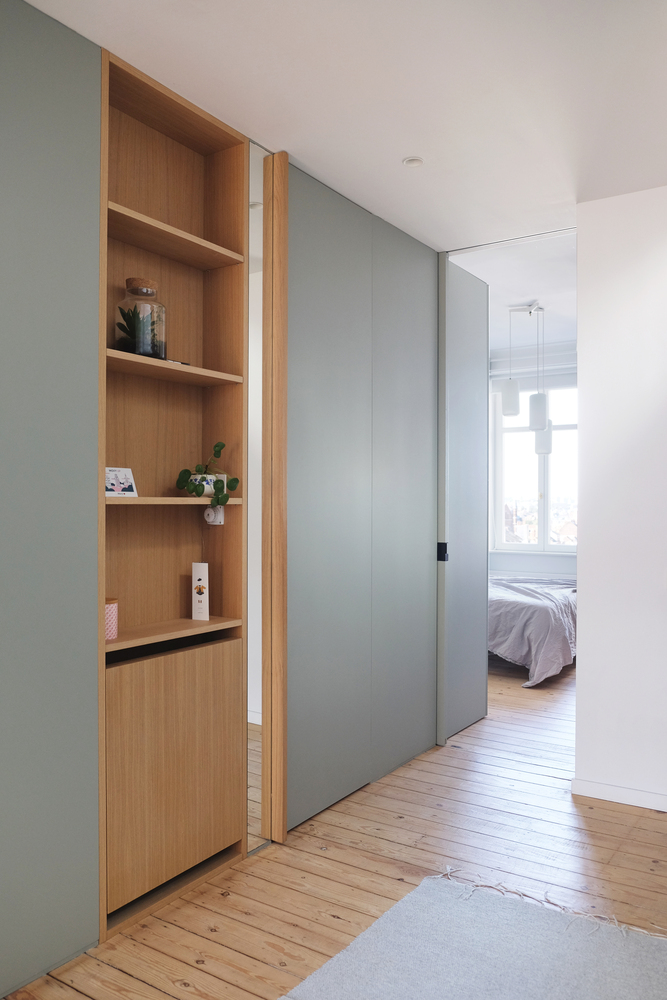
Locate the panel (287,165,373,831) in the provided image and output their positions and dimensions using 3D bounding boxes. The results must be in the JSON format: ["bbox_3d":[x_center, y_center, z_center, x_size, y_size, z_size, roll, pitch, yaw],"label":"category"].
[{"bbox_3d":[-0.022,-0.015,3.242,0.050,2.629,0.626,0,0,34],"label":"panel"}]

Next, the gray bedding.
[{"bbox_3d":[1.343,1.024,6.531,1.750,0.616,1.768,0,0,34],"label":"gray bedding"}]

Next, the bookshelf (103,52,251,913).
[{"bbox_3d":[-0.589,-0.011,2.552,0.215,2.653,0.661,0,0,34],"label":"bookshelf"}]

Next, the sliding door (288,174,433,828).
[{"bbox_3d":[0.170,-0.011,3.525,0.050,2.649,1.310,0,0,34],"label":"sliding door"}]

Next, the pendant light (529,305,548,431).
[{"bbox_3d":[1.550,-1.002,5.672,0.135,0.953,0.135,0,0,34],"label":"pendant light"}]

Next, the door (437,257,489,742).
[{"bbox_3d":[0.759,0.001,4.304,0.050,2.607,0.642,0,0,34],"label":"door"}]

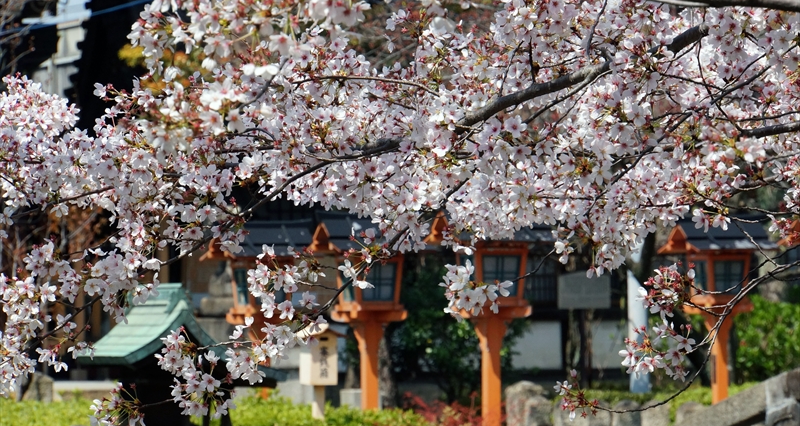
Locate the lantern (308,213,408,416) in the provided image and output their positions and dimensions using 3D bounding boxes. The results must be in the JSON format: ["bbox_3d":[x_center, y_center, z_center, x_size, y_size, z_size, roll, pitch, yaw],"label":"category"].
[{"bbox_3d":[-0.216,1.057,29.000,0.720,2.180,0.640,0,-2,-25],"label":"lantern"}]

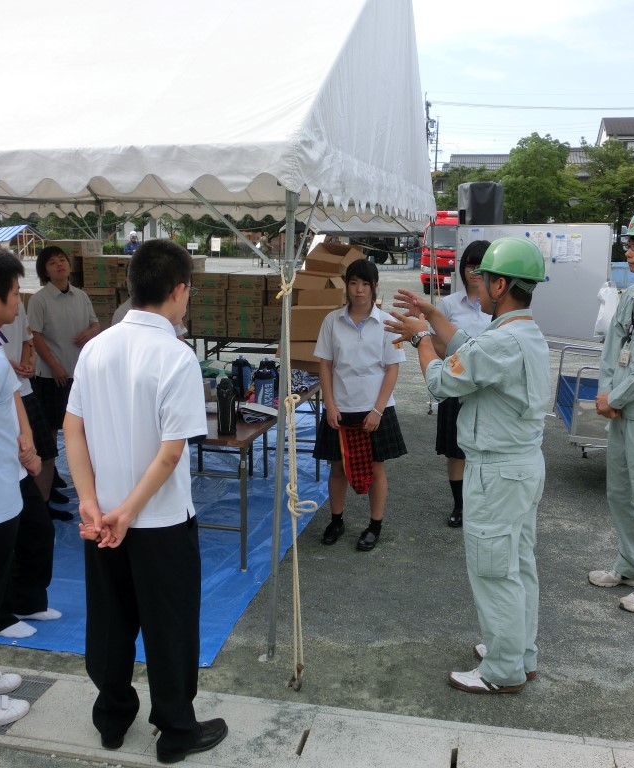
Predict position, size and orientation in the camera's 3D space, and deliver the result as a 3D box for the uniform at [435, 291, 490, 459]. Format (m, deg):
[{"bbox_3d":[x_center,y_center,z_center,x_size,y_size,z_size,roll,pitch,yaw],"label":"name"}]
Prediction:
[{"bbox_3d":[0.900,-0.053,4.914,0.460,1.005,0.300,2,11,13],"label":"uniform"}]

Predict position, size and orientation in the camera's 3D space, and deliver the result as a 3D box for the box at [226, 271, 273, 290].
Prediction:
[{"bbox_3d":[-0.652,-1.036,8.304,0.365,0.150,0.370,2,11,11],"label":"box"}]

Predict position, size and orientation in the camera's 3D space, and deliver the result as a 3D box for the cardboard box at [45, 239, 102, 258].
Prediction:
[{"bbox_3d":[-2.539,-1.421,8.635,0.410,0.160,0.340,2,11,13],"label":"cardboard box"}]

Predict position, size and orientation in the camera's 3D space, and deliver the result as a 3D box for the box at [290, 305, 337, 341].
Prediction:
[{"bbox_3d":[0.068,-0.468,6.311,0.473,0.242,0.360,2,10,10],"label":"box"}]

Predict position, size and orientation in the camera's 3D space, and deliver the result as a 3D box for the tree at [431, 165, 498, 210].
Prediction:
[{"bbox_3d":[11.216,-13.245,64.671,5.800,7.550,5.800,0,10,0],"label":"tree"}]

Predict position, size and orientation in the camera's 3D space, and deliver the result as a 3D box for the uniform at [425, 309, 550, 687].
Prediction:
[{"bbox_3d":[0.675,0.441,3.206,0.400,1.450,0.480,6,12,28],"label":"uniform"}]

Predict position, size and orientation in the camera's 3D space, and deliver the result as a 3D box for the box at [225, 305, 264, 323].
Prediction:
[{"bbox_3d":[-0.731,-0.776,9.054,0.405,0.172,0.370,3,10,13],"label":"box"}]

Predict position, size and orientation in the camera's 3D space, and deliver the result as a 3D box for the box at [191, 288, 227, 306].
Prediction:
[{"bbox_3d":[-1.130,-0.967,9.116,0.405,0.172,0.370,3,10,13],"label":"box"}]

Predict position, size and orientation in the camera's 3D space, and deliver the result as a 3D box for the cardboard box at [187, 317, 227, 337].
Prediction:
[{"bbox_3d":[-1.058,-0.594,8.614,0.380,0.153,0.400,2,10,10],"label":"cardboard box"}]

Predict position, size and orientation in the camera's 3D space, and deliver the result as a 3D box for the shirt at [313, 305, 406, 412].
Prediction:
[{"bbox_3d":[0.227,-0.137,4.585,0.500,0.600,0.260,2,11,12],"label":"shirt"}]

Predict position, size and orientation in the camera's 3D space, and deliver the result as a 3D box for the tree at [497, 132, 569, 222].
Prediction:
[{"bbox_3d":[13.330,-11.491,50.758,4.400,7.100,4.300,0,10,0],"label":"tree"}]

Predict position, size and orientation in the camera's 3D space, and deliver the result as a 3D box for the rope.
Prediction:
[{"bbox_3d":[-0.095,0.367,3.205,0.140,1.618,0.250,2,10,6],"label":"rope"}]

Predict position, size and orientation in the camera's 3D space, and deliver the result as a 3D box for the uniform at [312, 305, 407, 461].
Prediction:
[{"bbox_3d":[0.227,-0.002,4.610,0.520,0.875,0.320,2,11,12],"label":"uniform"}]

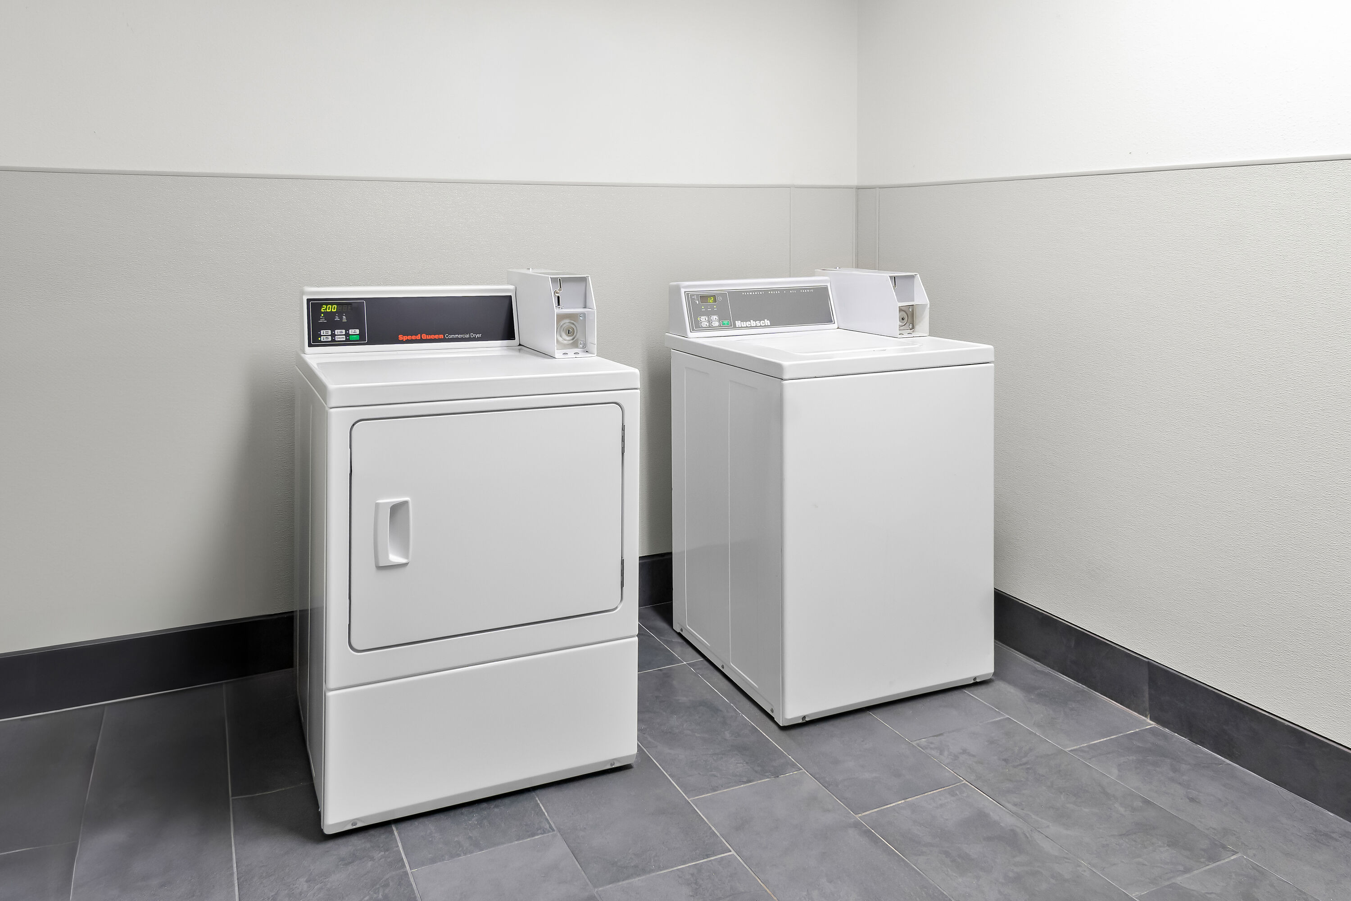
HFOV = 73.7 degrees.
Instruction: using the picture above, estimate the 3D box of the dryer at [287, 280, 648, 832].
[{"bbox_3d":[-0.523,0.157,2.198,0.675,1.100,0.700,-4,11,-24],"label":"dryer"}]

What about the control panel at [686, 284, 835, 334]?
[{"bbox_3d":[0.272,-0.442,2.811,0.505,0.125,0.030,-3,-5,-24],"label":"control panel"}]

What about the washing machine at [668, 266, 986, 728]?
[{"bbox_3d":[0.430,0.094,2.662,0.660,1.100,0.700,-4,11,-24],"label":"washing machine"}]

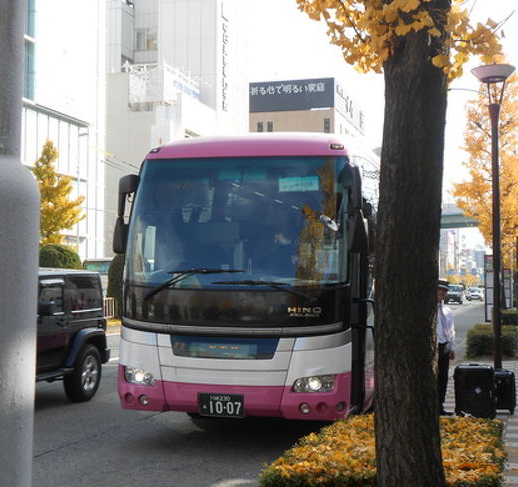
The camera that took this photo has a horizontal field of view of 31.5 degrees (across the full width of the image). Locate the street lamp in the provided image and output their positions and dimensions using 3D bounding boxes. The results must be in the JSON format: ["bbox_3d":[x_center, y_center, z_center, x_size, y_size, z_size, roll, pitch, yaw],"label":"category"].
[{"bbox_3d":[3.947,-0.307,15.330,0.730,5.260,0.730,-1,-3,16],"label":"street lamp"}]

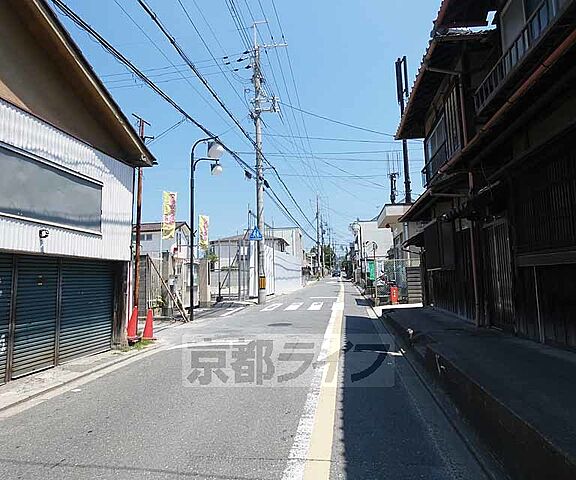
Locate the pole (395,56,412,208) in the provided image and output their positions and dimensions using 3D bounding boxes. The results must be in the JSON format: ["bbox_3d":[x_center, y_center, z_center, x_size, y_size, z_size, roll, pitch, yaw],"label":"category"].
[{"bbox_3d":[7.131,-4.019,20.645,0.850,14.500,0.800,-2,-5,9],"label":"pole"}]

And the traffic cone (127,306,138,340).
[{"bbox_3d":[-3.448,1.867,7.750,0.370,0.700,0.370,0,-5,0],"label":"traffic cone"}]

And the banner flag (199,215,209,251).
[{"bbox_3d":[-4.076,-0.354,16.800,0.550,1.750,0.060,1,-5,-12],"label":"banner flag"}]

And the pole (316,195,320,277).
[{"bbox_3d":[4.953,-0.352,56.629,0.500,13.800,0.450,-2,-5,9],"label":"pole"}]

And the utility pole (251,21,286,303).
[{"bbox_3d":[-0.832,-3.992,17.044,1.700,14.100,0.600,-2,-5,9],"label":"utility pole"}]

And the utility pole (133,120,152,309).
[{"bbox_3d":[-3.946,-0.494,9.257,0.350,5.800,0.600,-2,-5,9],"label":"utility pole"}]

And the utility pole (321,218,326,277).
[{"bbox_3d":[6.862,1.450,67.000,1.100,11.700,0.900,-1,-5,9],"label":"utility pole"}]

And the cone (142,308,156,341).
[{"bbox_3d":[-3.177,1.914,7.978,0.320,0.700,0.320,-2,-5,9],"label":"cone"}]

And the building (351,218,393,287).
[{"bbox_3d":[11.333,1.420,38.166,7.000,6.700,9.000,-2,-5,9],"label":"building"}]

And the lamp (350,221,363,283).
[{"bbox_3d":[6.028,1.188,30.500,1.080,5.700,0.500,-1,-5,9],"label":"lamp"}]

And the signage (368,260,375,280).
[{"bbox_3d":[7.262,2.640,30.000,0.530,1.680,0.060,-1,-5,10],"label":"signage"}]

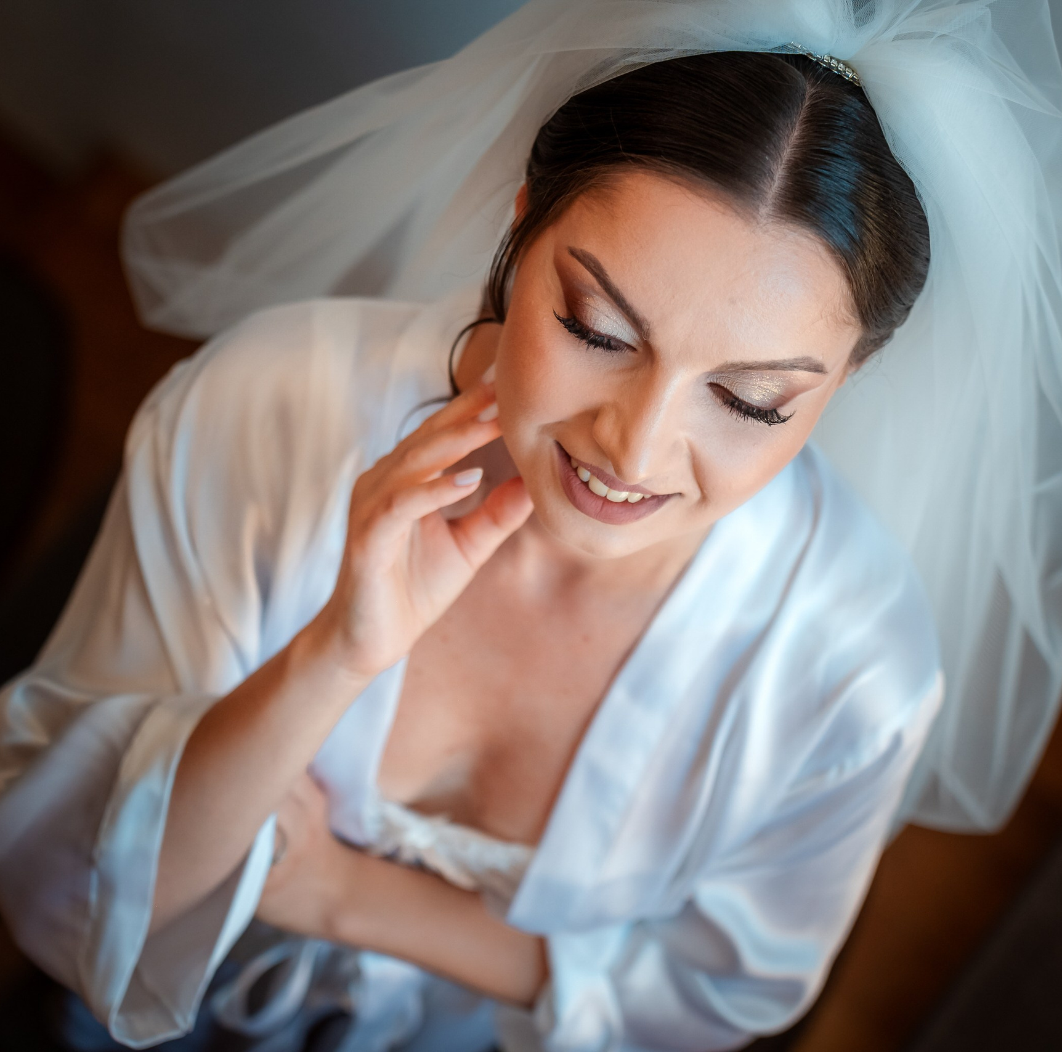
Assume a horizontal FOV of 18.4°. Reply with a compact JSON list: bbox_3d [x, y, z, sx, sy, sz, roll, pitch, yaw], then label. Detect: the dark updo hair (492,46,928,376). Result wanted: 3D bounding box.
[{"bbox_3d":[0.078,-0.132,1.417,0.174,0.190,0.200,21,31,-8],"label":"dark updo hair"}]

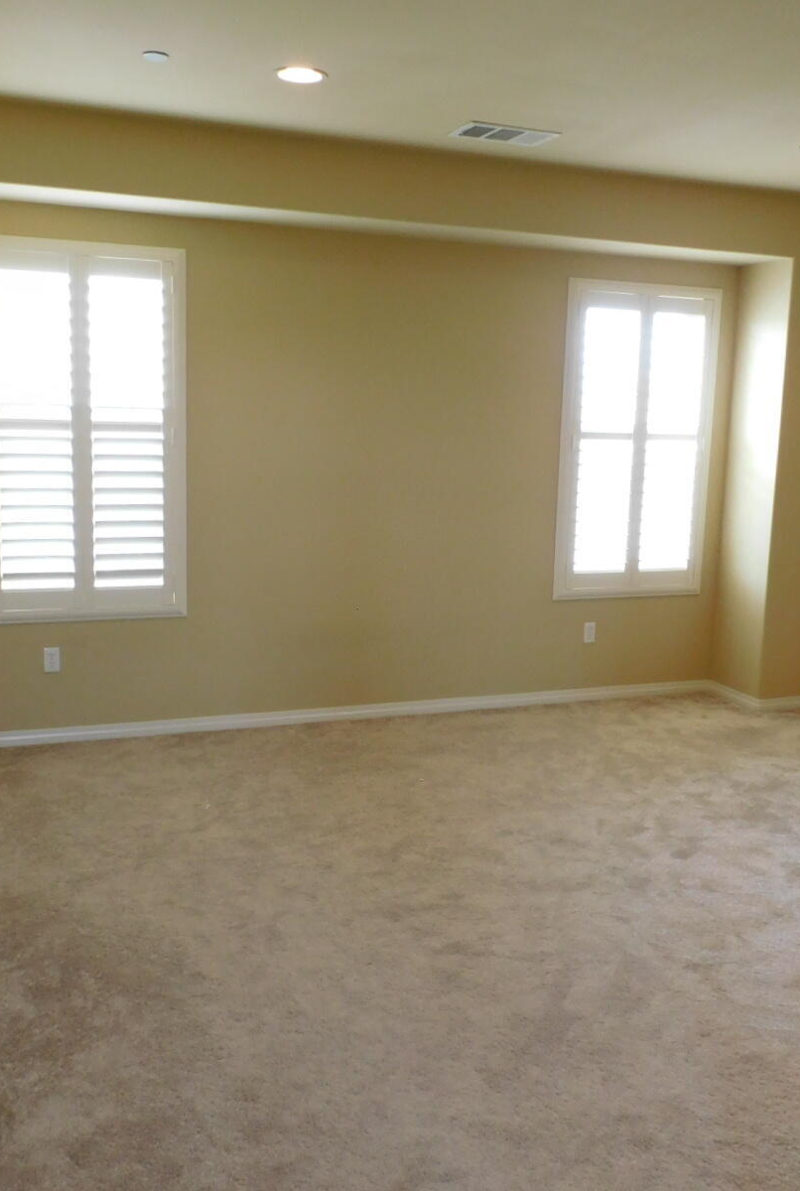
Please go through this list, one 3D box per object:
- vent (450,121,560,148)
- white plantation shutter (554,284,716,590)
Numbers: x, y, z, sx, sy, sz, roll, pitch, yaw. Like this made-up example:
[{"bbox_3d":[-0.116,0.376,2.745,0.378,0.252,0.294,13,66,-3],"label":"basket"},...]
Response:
[{"bbox_3d":[0.442,-1.946,4.667,0.411,0.020,0.265,-2,10,-21],"label":"vent"},{"bbox_3d":[1.314,-0.833,6.077,0.959,1.713,0.080,-2,10,-21],"label":"white plantation shutter"}]

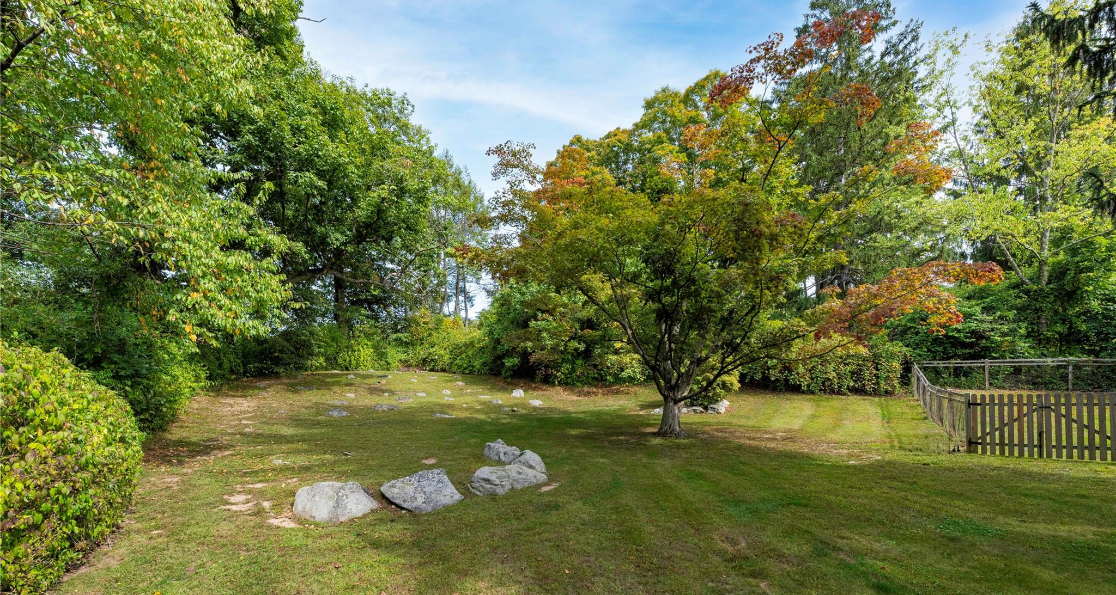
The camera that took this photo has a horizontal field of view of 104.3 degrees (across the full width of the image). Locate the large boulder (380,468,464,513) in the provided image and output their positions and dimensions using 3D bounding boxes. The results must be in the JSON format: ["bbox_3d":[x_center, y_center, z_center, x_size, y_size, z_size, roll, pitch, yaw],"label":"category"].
[{"bbox_3d":[-2.016,2.797,6.460,1.205,0.471,0.783,0,-2,0],"label":"large boulder"}]

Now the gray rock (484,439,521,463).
[{"bbox_3d":[-1.072,2.921,8.415,0.741,0.410,0.482,0,-2,0],"label":"gray rock"}]

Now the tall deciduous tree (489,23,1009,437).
[{"bbox_3d":[3.500,-1.181,9.637,10.000,8.700,8.800,0,-2,0],"label":"tall deciduous tree"}]

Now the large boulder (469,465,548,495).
[{"bbox_3d":[-0.785,2.877,7.082,1.308,0.370,0.654,1,-2,-22],"label":"large boulder"}]

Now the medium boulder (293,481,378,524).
[{"bbox_3d":[-3.133,2.807,6.129,1.142,0.420,0.742,0,-2,0],"label":"medium boulder"}]

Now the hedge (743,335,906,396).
[{"bbox_3d":[9.839,2.415,16.611,5.335,2.200,1.600,0,-2,15],"label":"hedge"}]

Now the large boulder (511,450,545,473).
[{"bbox_3d":[-0.530,2.910,7.877,0.632,0.380,0.506,0,-2,0],"label":"large boulder"}]

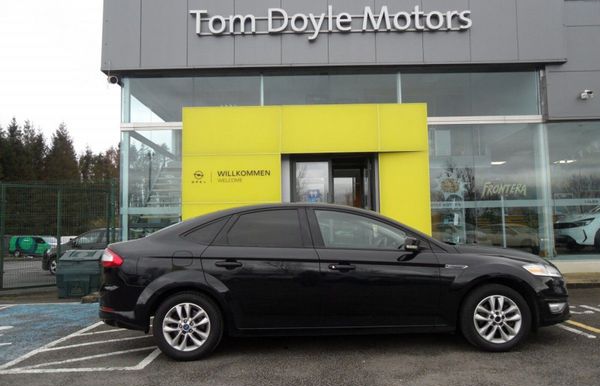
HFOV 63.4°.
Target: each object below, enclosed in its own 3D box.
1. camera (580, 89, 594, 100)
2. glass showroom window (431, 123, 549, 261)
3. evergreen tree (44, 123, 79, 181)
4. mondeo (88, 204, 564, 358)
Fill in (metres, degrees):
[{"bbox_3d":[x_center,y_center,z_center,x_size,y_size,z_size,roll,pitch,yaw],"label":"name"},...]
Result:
[{"bbox_3d":[6.195,-2.112,10.458,0.170,0.180,0.250,0,-5,-17],"label":"camera"},{"bbox_3d":[4.175,-0.062,10.754,2.693,3.023,0.100,-1,-5,0],"label":"glass showroom window"},{"bbox_3d":[-23.759,-0.451,48.448,4.600,13.395,4.600,-1,-5,0],"label":"evergreen tree"},{"bbox_3d":[0.328,0.831,5.357,4.784,1.490,1.930,-1,-5,-2],"label":"mondeo"}]

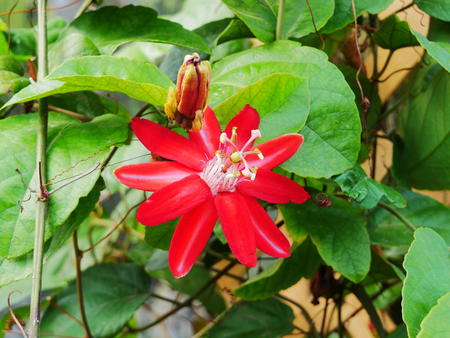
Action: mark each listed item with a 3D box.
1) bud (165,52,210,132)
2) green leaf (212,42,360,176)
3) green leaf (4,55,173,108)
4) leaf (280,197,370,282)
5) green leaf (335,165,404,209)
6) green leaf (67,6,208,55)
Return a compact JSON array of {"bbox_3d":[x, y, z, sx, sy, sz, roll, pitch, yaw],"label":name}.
[{"bbox_3d":[-0.020,-0.041,0.540,0.023,0.041,0.022,8,6,0],"label":"bud"},{"bbox_3d":[0.032,-0.033,0.565,0.083,0.076,0.030,1,7,-3],"label":"green leaf"},{"bbox_3d":[-0.073,-0.047,0.545,0.090,0.030,0.040,1,7,0],"label":"green leaf"},{"bbox_3d":[0.058,0.041,0.590,0.053,0.050,0.025,1,7,0],"label":"leaf"},{"bbox_3d":[0.083,0.010,0.575,0.041,0.025,0.025,1,7,0],"label":"green leaf"},{"bbox_3d":[-0.052,-0.082,0.600,0.087,0.031,0.040,1,7,0],"label":"green leaf"}]

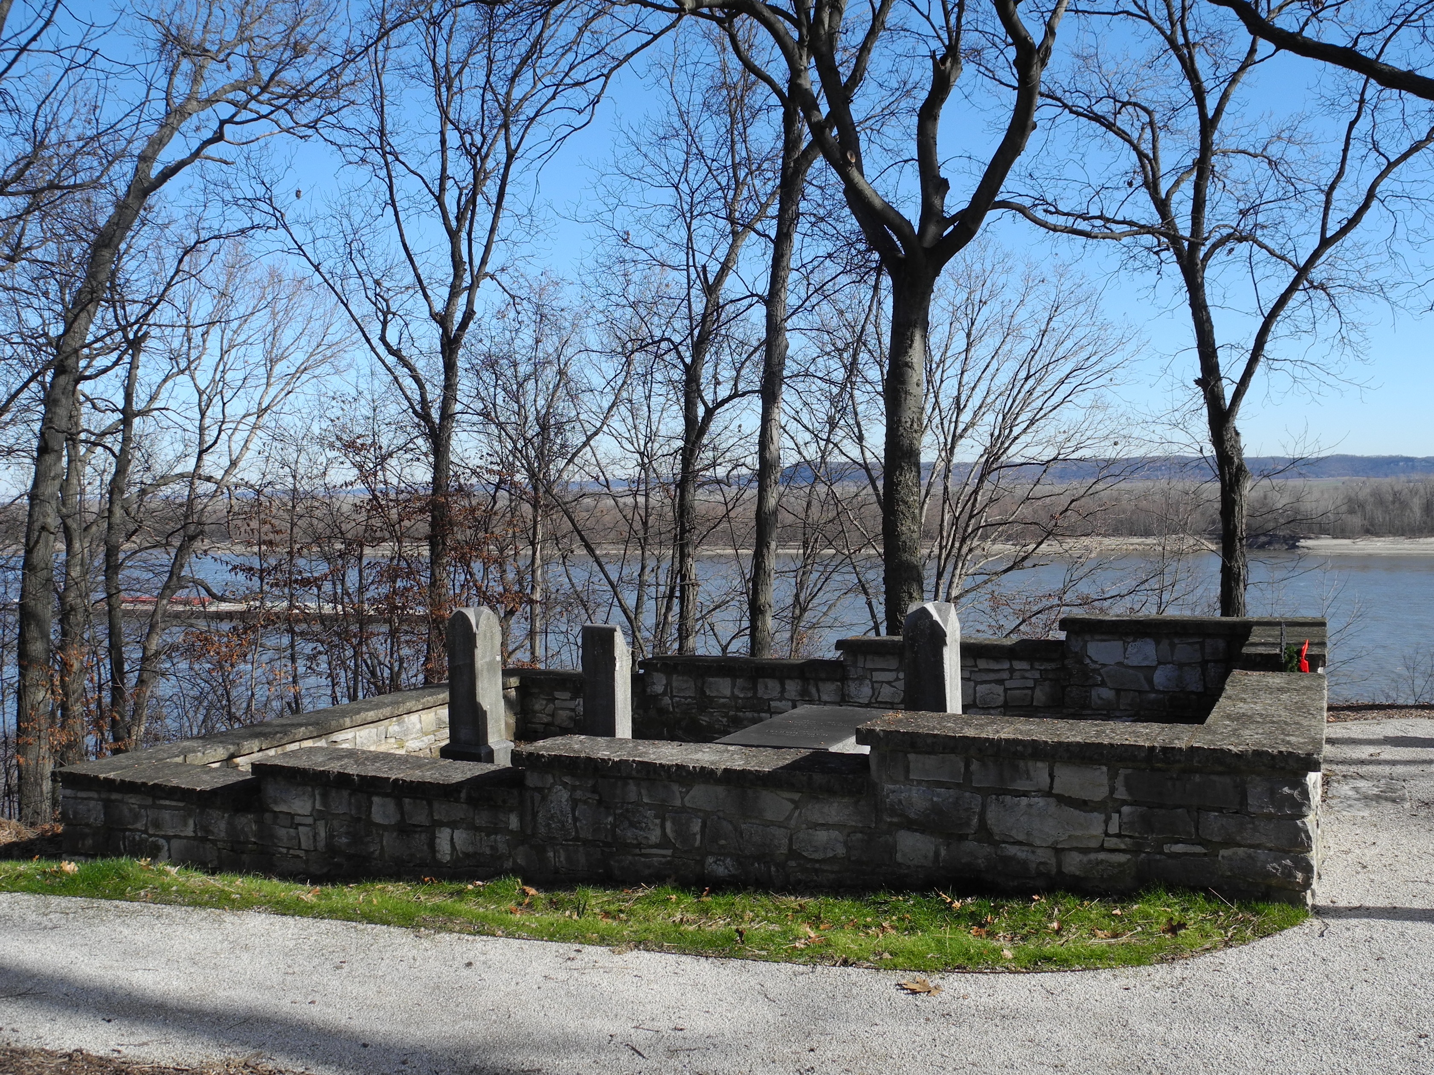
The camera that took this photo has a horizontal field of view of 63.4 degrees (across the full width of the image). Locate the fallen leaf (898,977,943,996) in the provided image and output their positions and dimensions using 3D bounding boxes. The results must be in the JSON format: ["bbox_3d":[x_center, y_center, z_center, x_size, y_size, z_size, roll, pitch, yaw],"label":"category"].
[{"bbox_3d":[0.725,1.588,4.100,0.145,0.034,0.105,-1,2,6],"label":"fallen leaf"}]

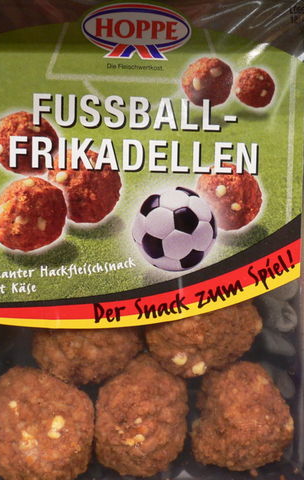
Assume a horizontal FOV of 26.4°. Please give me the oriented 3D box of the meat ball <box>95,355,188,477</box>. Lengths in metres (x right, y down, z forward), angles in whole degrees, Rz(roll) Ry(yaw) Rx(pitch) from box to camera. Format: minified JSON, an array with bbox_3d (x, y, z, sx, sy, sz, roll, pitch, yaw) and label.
[{"bbox_3d":[-0.004,0.069,0.255,0.037,0.046,0.040,0,6,0],"label":"meat ball"}]

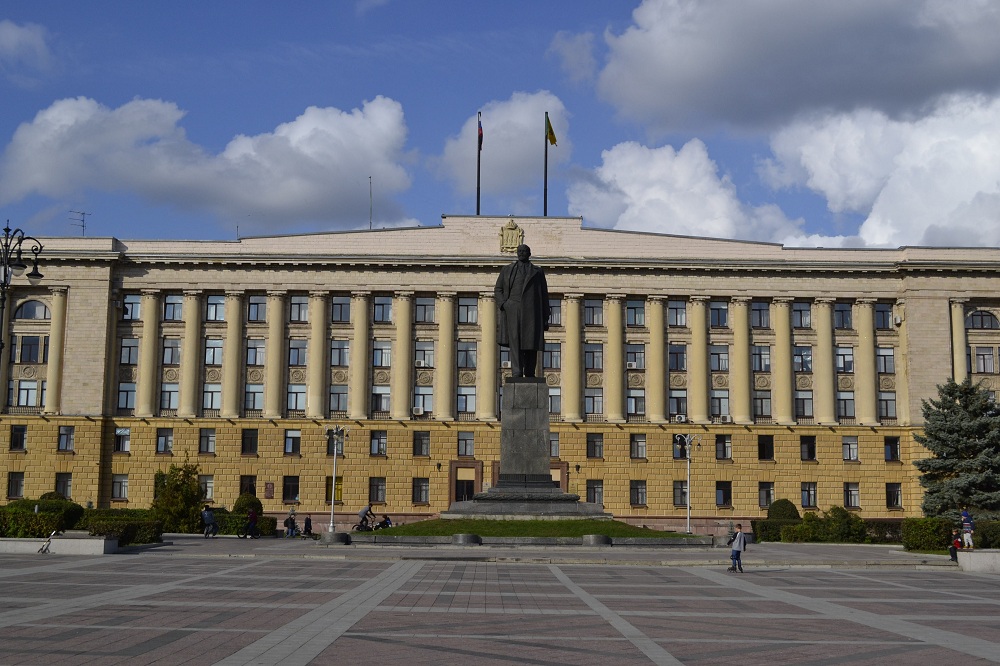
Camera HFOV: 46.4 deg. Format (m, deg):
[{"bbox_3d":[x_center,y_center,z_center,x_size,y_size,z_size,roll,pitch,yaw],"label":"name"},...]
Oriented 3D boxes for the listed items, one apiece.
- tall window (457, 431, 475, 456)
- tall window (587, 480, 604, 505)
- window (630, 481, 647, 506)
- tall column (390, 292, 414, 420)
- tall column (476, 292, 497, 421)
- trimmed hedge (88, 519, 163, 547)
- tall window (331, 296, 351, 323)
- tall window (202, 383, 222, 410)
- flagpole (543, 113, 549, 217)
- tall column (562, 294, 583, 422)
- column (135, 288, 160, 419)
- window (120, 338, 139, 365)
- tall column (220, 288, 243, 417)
[{"bbox_3d":[-2.872,9.545,100.144,1.340,2.060,0.250,1,-8,-1],"label":"tall window"},{"bbox_3d":[7.513,12.578,92.025,1.262,1.859,0.250,1,-8,0],"label":"tall window"},{"bbox_3d":[11.511,13.280,96.713,1.311,2.030,0.250,0,-8,0],"label":"window"},{"bbox_3d":[-7.835,1.829,93.826,1.500,10.374,1.450,1,-8,0],"label":"tall column"},{"bbox_3d":[-1.029,1.976,96.028,1.600,10.500,1.500,1,-8,-1],"label":"tall column"},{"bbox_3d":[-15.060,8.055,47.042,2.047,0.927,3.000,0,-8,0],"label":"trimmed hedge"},{"bbox_3d":[-13.146,-1.940,97.299,1.470,2.205,0.250,1,-8,-1],"label":"tall window"},{"bbox_3d":[-24.979,5.577,101.395,1.510,2.260,0.250,1,-8,-1],"label":"tall window"},{"bbox_3d":[4.230,-15.094,106.346,0.230,10.467,0.230,1,-8,-1],"label":"flagpole"},{"bbox_3d":[6.154,2.099,98.040,1.570,10.774,1.550,0,-8,0],"label":"tall column"},{"bbox_3d":[-29.479,1.697,97.866,1.570,10.748,1.550,0,-8,0],"label":"column"},{"bbox_3d":[-31.323,1.615,98.714,1.478,2.216,0.250,0,-8,0],"label":"window"},{"bbox_3d":[-21.927,1.730,95.633,1.470,10.520,1.365,1,-8,-1],"label":"tall column"}]

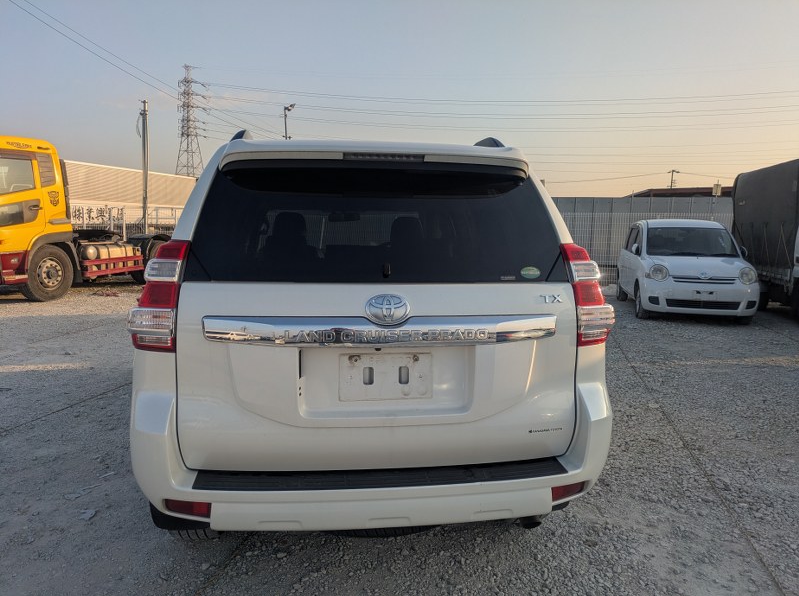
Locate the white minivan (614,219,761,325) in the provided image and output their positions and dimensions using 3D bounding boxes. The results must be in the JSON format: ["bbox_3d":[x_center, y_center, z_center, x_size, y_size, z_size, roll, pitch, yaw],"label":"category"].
[{"bbox_3d":[5.101,-0.591,10.504,1.700,1.670,4.050,3,7,15],"label":"white minivan"}]

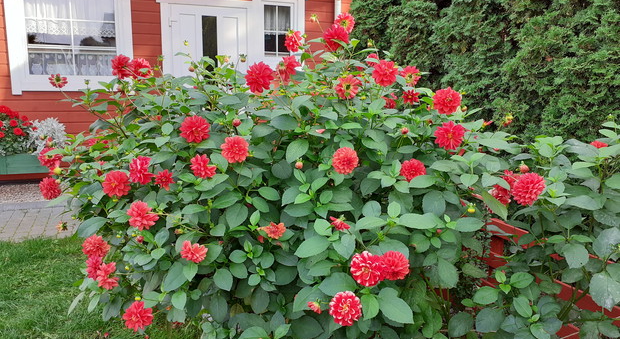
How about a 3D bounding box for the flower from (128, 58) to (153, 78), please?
[{"bbox_3d":[-0.751,-0.451,2.150,0.108,0.100,0.060,3,1,17],"label":"flower"}]

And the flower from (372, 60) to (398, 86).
[{"bbox_3d":[0.275,-0.349,1.760,0.095,0.096,0.056,0,-17,-6],"label":"flower"}]

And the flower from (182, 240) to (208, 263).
[{"bbox_3d":[-0.402,0.288,1.690,0.096,0.085,0.060,1,21,3],"label":"flower"}]

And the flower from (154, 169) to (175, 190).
[{"bbox_3d":[-0.542,0.037,1.800,0.073,0.073,0.032,-1,-6,-9],"label":"flower"}]

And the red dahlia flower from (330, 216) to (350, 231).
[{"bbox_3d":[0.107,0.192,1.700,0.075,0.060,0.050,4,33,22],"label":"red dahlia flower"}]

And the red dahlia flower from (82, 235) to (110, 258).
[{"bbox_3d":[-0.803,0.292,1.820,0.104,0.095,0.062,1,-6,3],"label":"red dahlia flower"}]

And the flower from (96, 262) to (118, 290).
[{"bbox_3d":[-0.669,0.350,1.598,0.059,0.091,0.086,-8,12,-41],"label":"flower"}]

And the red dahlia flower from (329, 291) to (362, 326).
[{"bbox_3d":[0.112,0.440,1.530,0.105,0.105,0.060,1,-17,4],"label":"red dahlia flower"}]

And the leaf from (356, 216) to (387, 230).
[{"bbox_3d":[0.214,0.184,1.680,0.104,0.022,0.060,-6,37,-9],"label":"leaf"}]

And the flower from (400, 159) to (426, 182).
[{"bbox_3d":[0.354,0.007,1.652,0.089,0.089,0.056,2,-14,6],"label":"flower"}]

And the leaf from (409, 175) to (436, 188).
[{"bbox_3d":[0.389,0.041,1.670,0.095,0.052,0.020,0,-30,0],"label":"leaf"}]

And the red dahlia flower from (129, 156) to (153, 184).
[{"bbox_3d":[-0.579,0.000,1.652,0.089,0.094,0.059,5,-7,25],"label":"red dahlia flower"}]

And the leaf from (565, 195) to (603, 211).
[{"bbox_3d":[0.848,0.105,1.500,0.117,0.018,0.060,0,19,10],"label":"leaf"}]

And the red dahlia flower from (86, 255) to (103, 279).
[{"bbox_3d":[-0.776,0.355,1.750,0.083,0.086,0.050,7,-5,38],"label":"red dahlia flower"}]

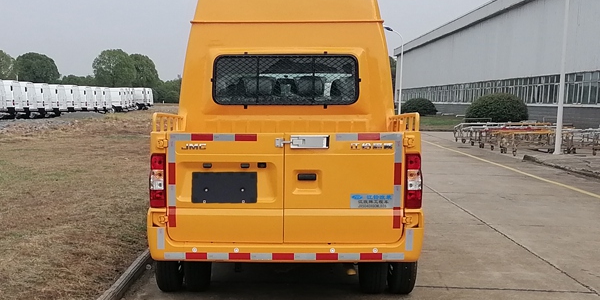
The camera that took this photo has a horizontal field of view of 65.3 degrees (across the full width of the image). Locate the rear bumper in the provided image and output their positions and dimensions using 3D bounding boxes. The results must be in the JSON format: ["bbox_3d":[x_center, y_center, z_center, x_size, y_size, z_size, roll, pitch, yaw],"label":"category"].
[{"bbox_3d":[-0.101,0.572,3.338,1.911,0.376,0.320,0,6,-1],"label":"rear bumper"}]

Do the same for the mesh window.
[{"bbox_3d":[-0.126,-0.606,4.080,1.280,0.440,0.050,0,6,-1],"label":"mesh window"}]

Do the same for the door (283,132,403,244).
[{"bbox_3d":[0.299,0.260,3.283,0.828,0.775,0.120,0,6,-1],"label":"door"}]

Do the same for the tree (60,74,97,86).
[{"bbox_3d":[-50.642,-13.146,107.000,7.600,7.400,7.000,-3,7,-25],"label":"tree"}]

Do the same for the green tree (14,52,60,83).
[{"bbox_3d":[-51.603,-13.859,92.000,8.300,10.600,8.300,-3,7,-29],"label":"green tree"}]

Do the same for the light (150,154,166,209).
[{"bbox_3d":[-0.978,0.212,3.240,0.106,0.372,0.110,0,6,-1],"label":"light"}]

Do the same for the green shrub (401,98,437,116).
[{"bbox_3d":[11.618,-4.161,45.500,3.450,1.720,3.400,0,6,0],"label":"green shrub"}]

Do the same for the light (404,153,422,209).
[{"bbox_3d":[0.790,0.214,3.322,0.133,0.395,0.130,0,6,-1],"label":"light"}]

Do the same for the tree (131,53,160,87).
[{"bbox_3d":[-39.712,-17.902,118.000,8.800,12.786,8.600,0,6,0],"label":"tree"}]

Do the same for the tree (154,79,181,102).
[{"bbox_3d":[-30.808,-13.385,108.000,6.600,5.736,6.000,0,6,0],"label":"tree"}]

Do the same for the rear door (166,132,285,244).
[{"bbox_3d":[-0.516,0.264,3.250,0.805,0.770,0.100,0,6,-1],"label":"rear door"}]

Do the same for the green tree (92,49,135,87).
[{"bbox_3d":[-45.828,-17.938,115.000,9.800,13.438,9.600,0,6,0],"label":"green tree"}]

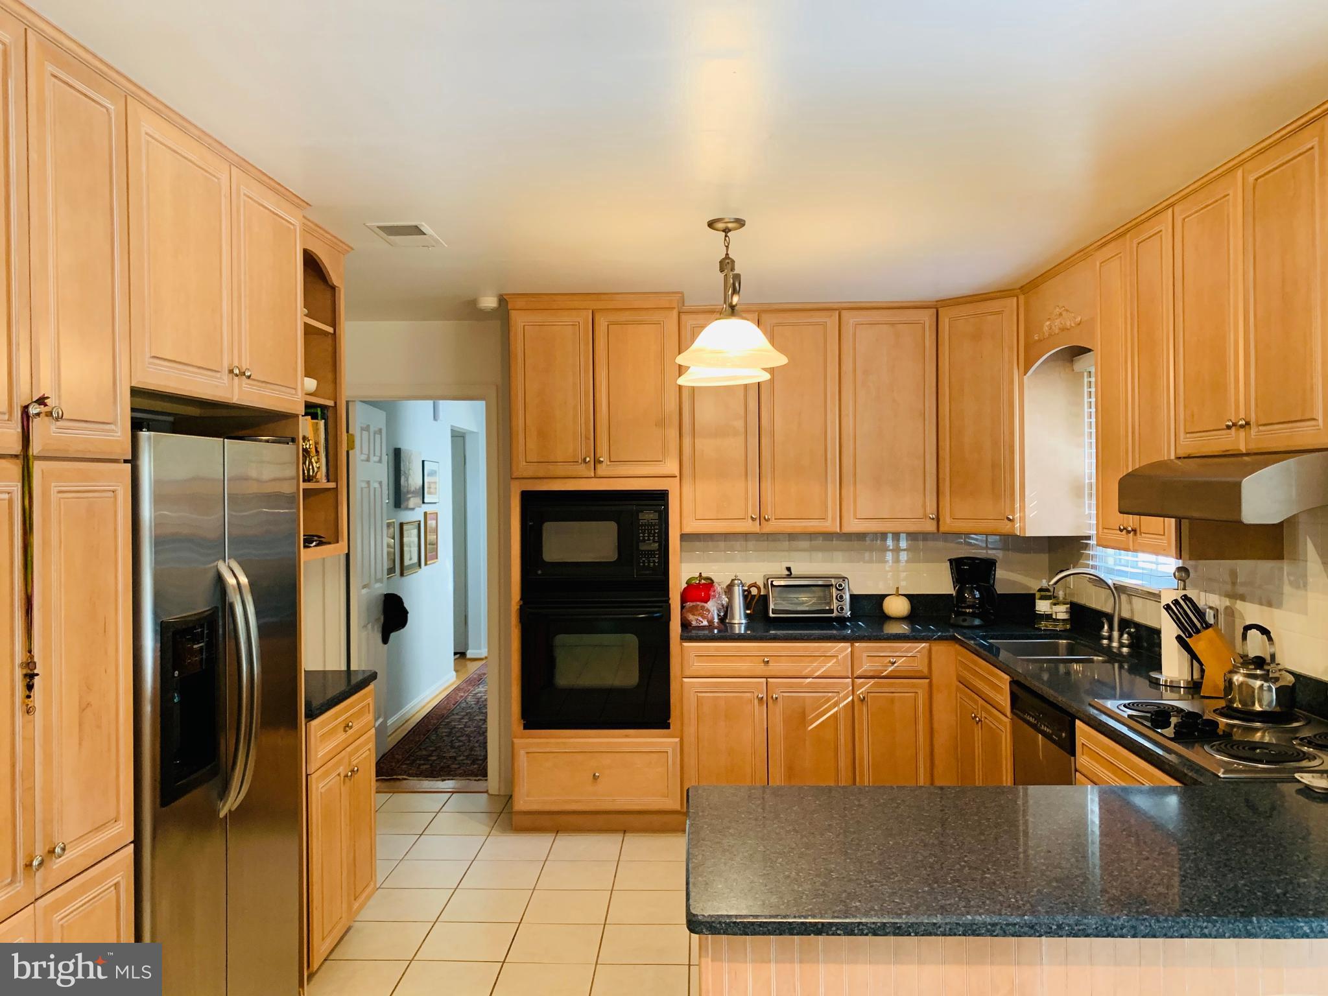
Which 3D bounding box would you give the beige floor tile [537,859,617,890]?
[{"bbox_3d":[-0.346,1.525,4.025,0.302,0.010,0.302,0,0,2],"label":"beige floor tile"}]

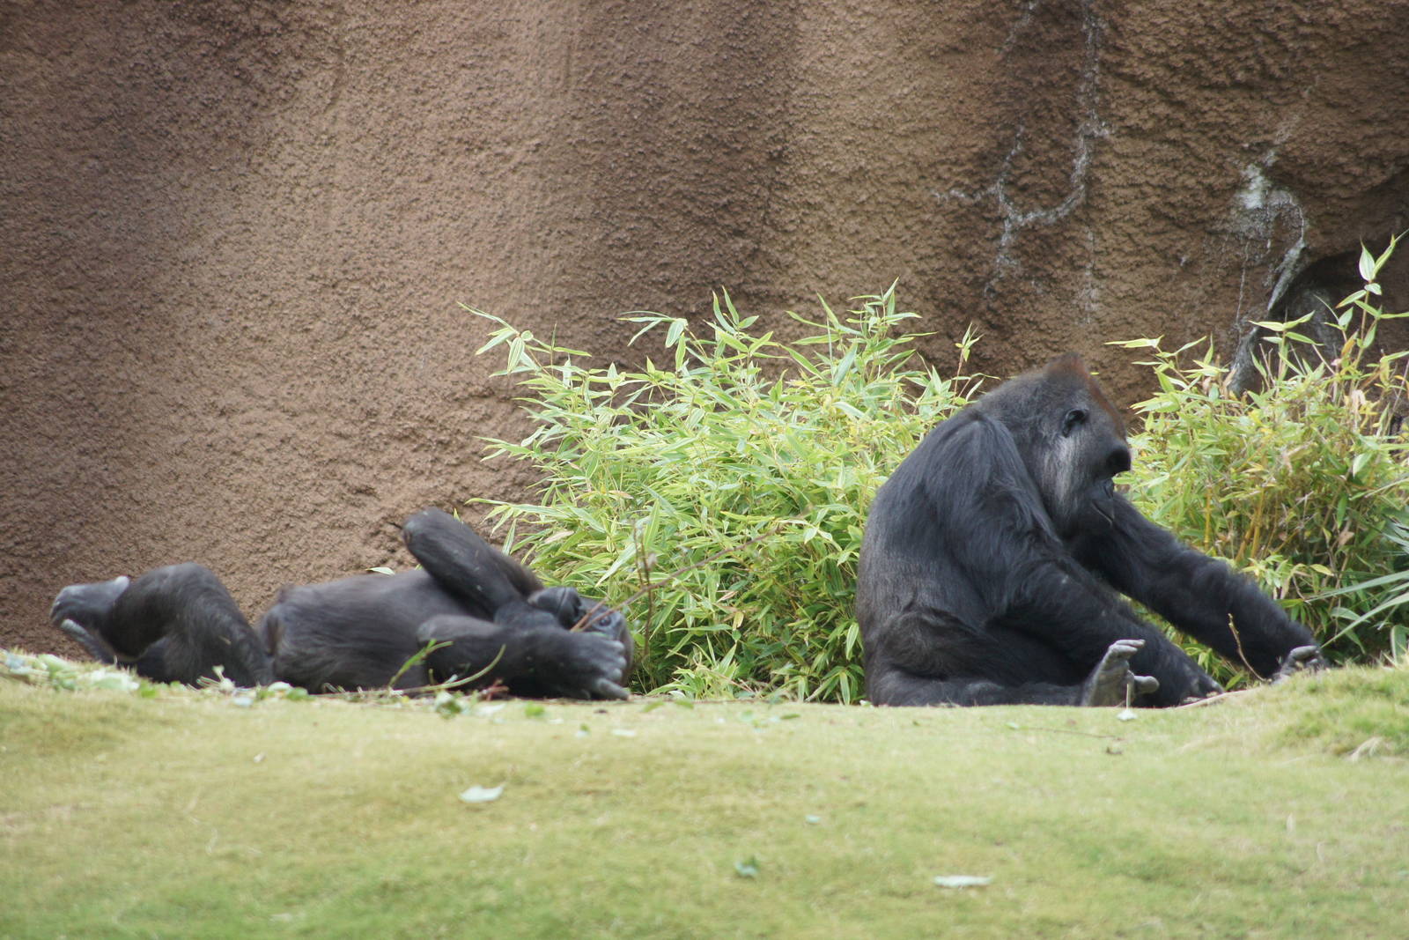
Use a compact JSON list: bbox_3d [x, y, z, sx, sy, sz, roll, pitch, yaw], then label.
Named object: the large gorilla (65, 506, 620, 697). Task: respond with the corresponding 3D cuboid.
[{"bbox_3d":[-0.837,0.307,27.000,1.310,0.420,0.560,2,6,4],"label":"large gorilla"}]

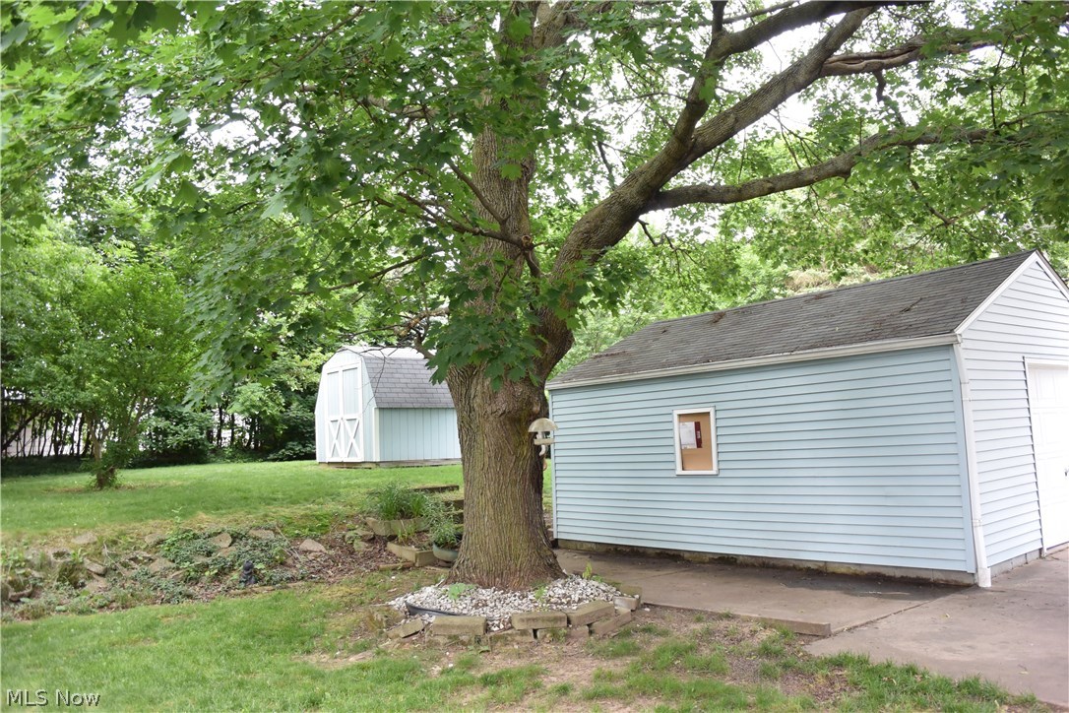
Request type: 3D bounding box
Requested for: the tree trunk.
[{"bbox_3d":[-0.304,1.209,8.250,1.130,2.200,1.080,-3,-6,0],"label":"tree trunk"}]

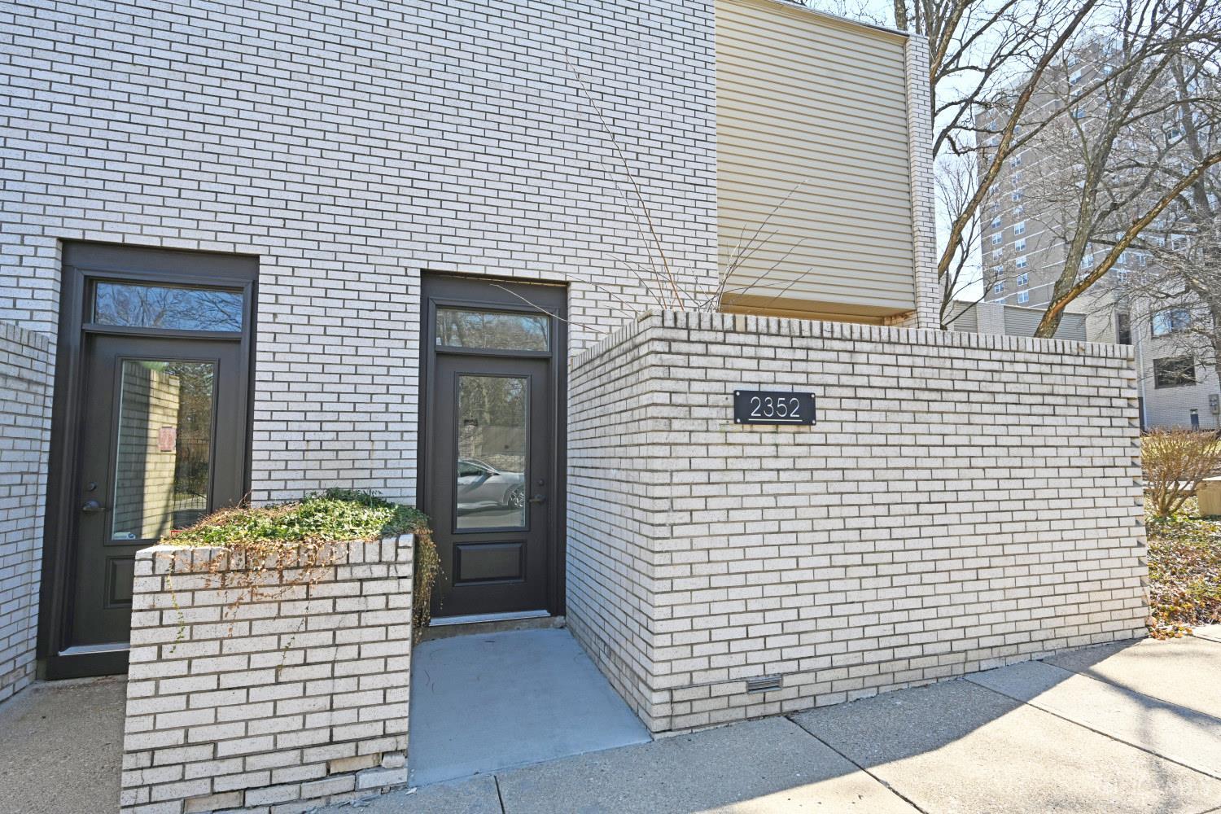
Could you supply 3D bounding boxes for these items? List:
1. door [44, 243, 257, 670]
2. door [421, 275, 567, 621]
[{"bbox_3d":[-3.018,0.309,4.090,1.145,2.770,0.130,1,-5,-18],"label":"door"},{"bbox_3d":[-0.910,0.315,4.771,1.145,2.690,0.130,1,-5,-18],"label":"door"}]

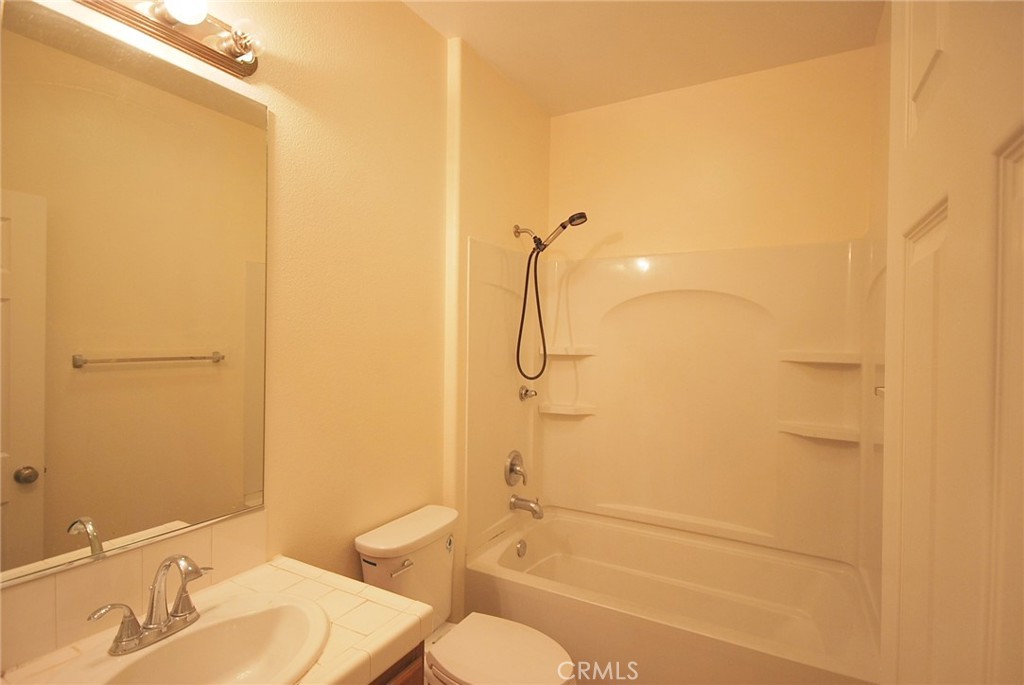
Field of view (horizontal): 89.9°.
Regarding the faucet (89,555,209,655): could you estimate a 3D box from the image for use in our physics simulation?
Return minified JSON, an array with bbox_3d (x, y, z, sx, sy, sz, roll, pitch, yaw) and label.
[{"bbox_3d":[-0.688,0.522,1.042,0.178,0.185,0.238,1,0,30],"label":"faucet"}]

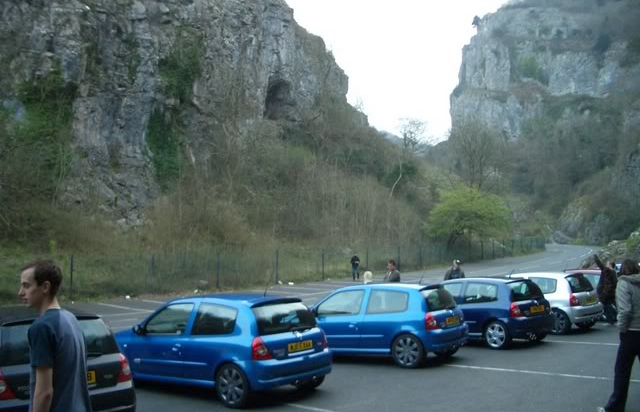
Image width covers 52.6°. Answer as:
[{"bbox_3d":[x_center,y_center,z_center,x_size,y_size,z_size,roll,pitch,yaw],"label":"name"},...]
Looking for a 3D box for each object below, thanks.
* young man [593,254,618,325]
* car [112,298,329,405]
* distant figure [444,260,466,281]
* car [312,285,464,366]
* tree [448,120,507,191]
[{"bbox_3d":[7.496,2.196,16.925,0.640,1.820,0.520,-1,-6,6],"label":"young man"},{"bbox_3d":[-1.730,2.102,9.888,3.810,1.420,1.680,-7,-7,38],"label":"car"},{"bbox_3d":[3.570,2.299,16.915,0.550,1.770,0.360,-1,-6,7],"label":"distant figure"},{"bbox_3d":[0.859,2.255,12.604,3.810,1.420,1.680,-6,-7,35],"label":"car"},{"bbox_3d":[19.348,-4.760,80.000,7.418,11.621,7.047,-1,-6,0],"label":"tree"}]

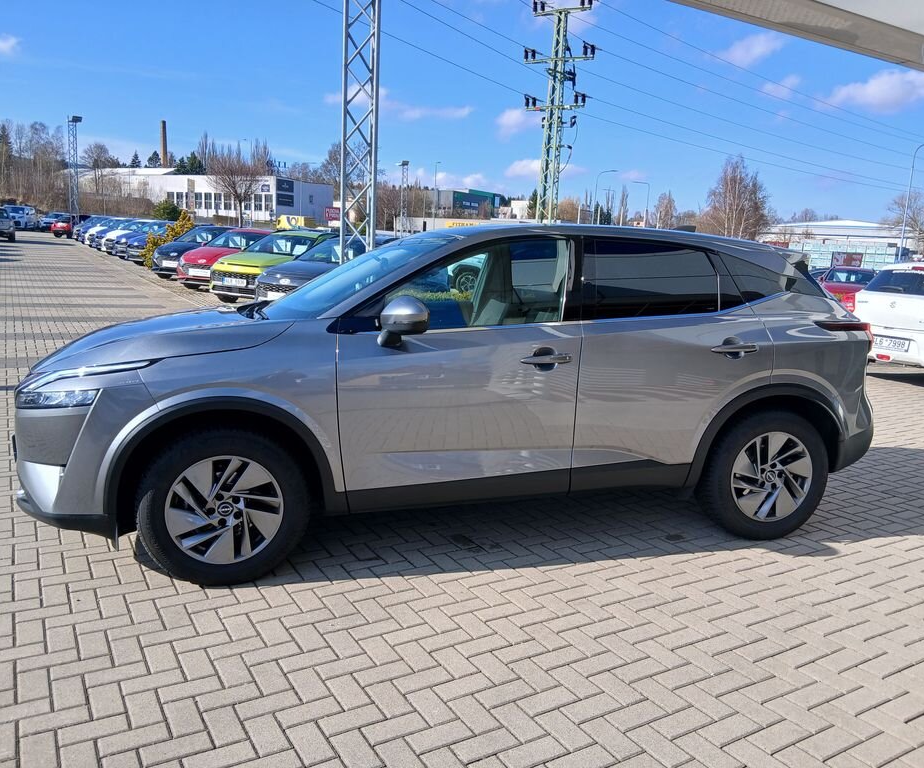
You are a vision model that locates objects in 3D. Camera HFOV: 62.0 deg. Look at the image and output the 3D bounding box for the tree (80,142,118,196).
[{"bbox_3d":[-49.490,-28.806,105.000,4.600,7.900,4.500,-3,12,-25],"label":"tree"}]

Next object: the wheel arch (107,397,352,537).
[{"bbox_3d":[-0.961,0.312,3.193,0.950,0.550,0.130,-1,11,-15],"label":"wheel arch"}]

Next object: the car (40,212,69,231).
[{"bbox_3d":[-31.527,-12.675,60.297,1.800,1.570,4.350,0,10,-14],"label":"car"}]

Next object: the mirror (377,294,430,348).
[{"bbox_3d":[-0.239,-0.265,3.213,0.200,0.215,0.240,-1,11,-15],"label":"mirror"}]

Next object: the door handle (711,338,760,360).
[{"bbox_3d":[1.322,-0.175,3.718,0.262,0.095,0.060,0,10,-18],"label":"door handle"}]

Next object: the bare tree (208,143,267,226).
[{"bbox_3d":[-15.763,-13.726,54.000,4.400,6.600,4.400,2,11,0],"label":"bare tree"}]

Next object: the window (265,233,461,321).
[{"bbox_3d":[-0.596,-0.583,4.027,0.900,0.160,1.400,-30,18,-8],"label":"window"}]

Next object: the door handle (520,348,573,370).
[{"bbox_3d":[0.376,-0.110,3.443,0.245,0.090,0.060,-1,11,-15],"label":"door handle"}]

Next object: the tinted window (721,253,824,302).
[{"bbox_3d":[1.596,-0.528,3.905,0.640,0.260,0.090,-3,-6,-23],"label":"tinted window"}]

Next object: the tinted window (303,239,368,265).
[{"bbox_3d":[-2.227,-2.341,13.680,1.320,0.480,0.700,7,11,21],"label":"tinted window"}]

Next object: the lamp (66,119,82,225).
[{"bbox_3d":[-21.591,-11.418,42.855,0.900,6.694,0.600,4,10,10],"label":"lamp"}]

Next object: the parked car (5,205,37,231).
[{"bbox_3d":[-32.365,-12.101,56.000,1.850,1.700,4.500,-2,12,-22],"label":"parked car"}]

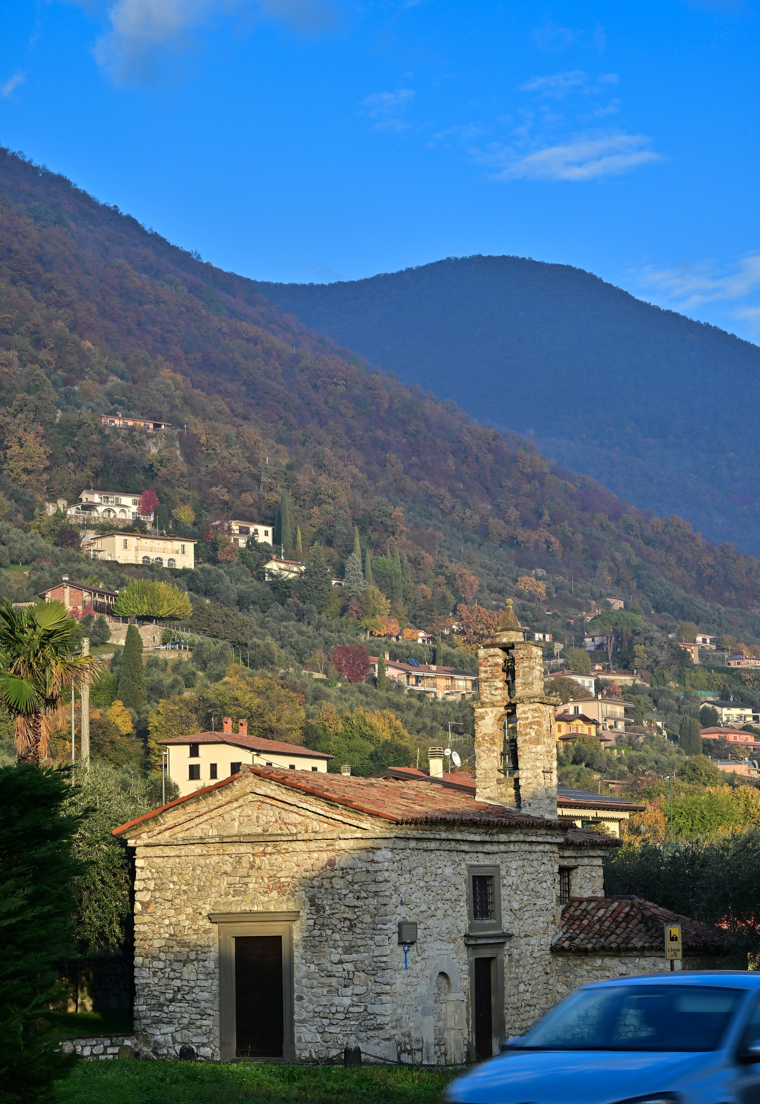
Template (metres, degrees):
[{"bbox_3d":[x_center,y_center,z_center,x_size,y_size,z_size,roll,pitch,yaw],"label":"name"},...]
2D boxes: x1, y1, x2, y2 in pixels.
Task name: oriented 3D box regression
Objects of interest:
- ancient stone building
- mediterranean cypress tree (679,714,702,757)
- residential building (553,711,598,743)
[{"bbox_3d":[1.340,5.720,49.860,10.380,9.550,9.490,-8,-11,37],"label":"ancient stone building"},{"bbox_3d":[67.580,40.030,510.000,5.000,9.400,4.800,-1,-9,0],"label":"mediterranean cypress tree"},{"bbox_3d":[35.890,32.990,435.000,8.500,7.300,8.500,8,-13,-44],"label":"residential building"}]

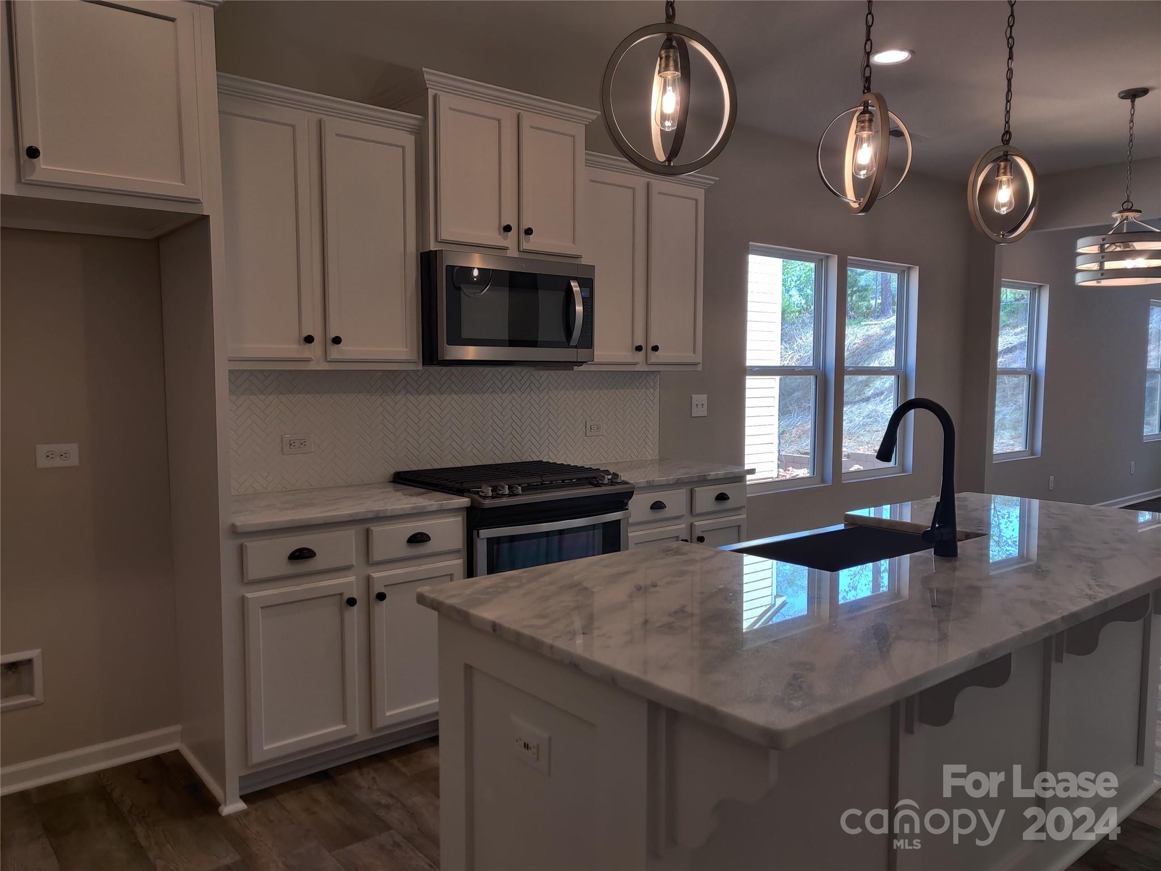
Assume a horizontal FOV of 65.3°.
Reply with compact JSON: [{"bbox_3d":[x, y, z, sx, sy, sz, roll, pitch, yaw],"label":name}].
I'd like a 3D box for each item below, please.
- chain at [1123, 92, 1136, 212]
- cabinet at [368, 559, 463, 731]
[{"bbox_3d":[2.684,-1.375,4.427,0.040,0.553,0.040,-3,6,-40],"label":"chain"},{"bbox_3d":[-0.753,0.713,3.433,0.375,0.557,0.605,-4,6,-39],"label":"cabinet"}]

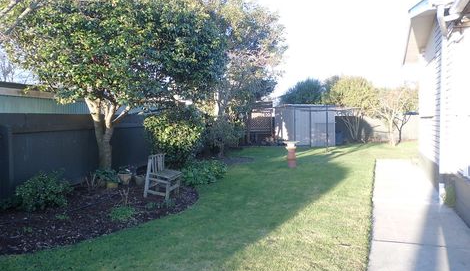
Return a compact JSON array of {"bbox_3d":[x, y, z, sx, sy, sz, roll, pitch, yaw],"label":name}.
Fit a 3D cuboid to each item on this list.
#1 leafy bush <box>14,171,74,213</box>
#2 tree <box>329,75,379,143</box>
[{"bbox_3d":[-3.585,0.941,6.332,1.080,0.660,0.900,-2,4,-29],"label":"leafy bush"},{"bbox_3d":[7.326,-1.620,20.888,3.300,4.100,3.000,1,3,19],"label":"tree"}]

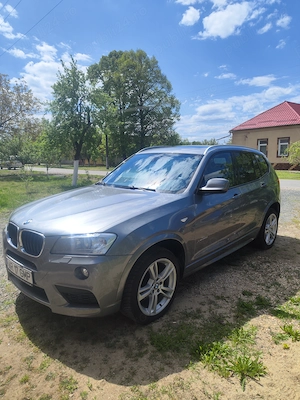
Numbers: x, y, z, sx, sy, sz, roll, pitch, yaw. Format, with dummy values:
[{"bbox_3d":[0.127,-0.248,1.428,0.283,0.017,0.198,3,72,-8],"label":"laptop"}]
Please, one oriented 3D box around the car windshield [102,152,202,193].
[{"bbox_3d":[0.017,-0.394,3.596,1.370,0.150,0.820,9,45,42],"label":"car windshield"}]

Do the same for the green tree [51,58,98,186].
[{"bbox_3d":[-3.626,-3.661,13.274,2.537,6.015,2.461,1,9,0],"label":"green tree"}]

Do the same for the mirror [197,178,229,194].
[{"bbox_3d":[0.692,-0.145,2.997,0.250,0.175,0.230,9,12,42],"label":"mirror"}]

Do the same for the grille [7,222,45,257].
[{"bbox_3d":[-1.112,0.352,2.468,0.730,0.225,0.130,9,12,42],"label":"grille"}]

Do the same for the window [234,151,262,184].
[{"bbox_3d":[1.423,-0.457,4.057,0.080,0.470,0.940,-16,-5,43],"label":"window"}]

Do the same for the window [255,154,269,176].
[{"bbox_3d":[1.841,-0.547,4.548,0.070,0.360,0.420,-16,-5,43],"label":"window"}]

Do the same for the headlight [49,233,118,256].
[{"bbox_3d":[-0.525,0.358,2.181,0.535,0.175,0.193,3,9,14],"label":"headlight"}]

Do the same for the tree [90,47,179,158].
[{"bbox_3d":[-2.028,-11.925,36.838,12.222,15.312,11.855,1,9,0],"label":"tree"}]

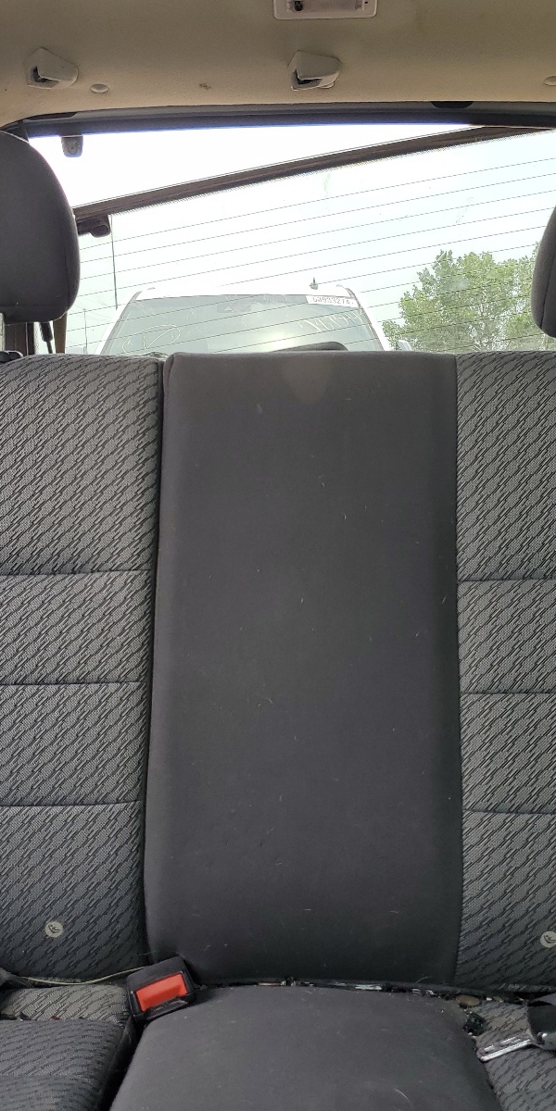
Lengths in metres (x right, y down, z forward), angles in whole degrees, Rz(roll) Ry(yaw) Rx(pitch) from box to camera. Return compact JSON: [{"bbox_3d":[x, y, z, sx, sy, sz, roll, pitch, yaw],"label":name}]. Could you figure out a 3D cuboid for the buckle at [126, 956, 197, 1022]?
[{"bbox_3d":[-0.093,0.343,0.880,0.049,0.027,0.072,-19,-11,-11],"label":"buckle"}]

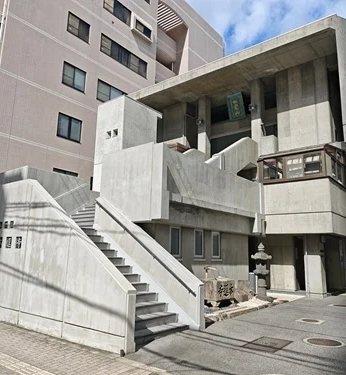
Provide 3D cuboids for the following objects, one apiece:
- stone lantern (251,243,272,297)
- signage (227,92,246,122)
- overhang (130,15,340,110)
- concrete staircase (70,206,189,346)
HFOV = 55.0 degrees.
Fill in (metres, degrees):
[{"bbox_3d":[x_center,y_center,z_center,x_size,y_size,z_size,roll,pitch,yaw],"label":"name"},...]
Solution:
[{"bbox_3d":[3.291,3.041,12.390,0.671,1.913,0.671,-8,-14,38],"label":"stone lantern"},{"bbox_3d":[3.357,-4.334,17.714,0.890,1.340,0.130,-8,-2,38],"label":"signage"},{"bbox_3d":[2.376,-5.462,16.534,11.169,0.640,1.867,-8,-14,38],"label":"overhang"},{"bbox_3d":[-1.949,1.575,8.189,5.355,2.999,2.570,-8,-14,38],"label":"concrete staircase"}]

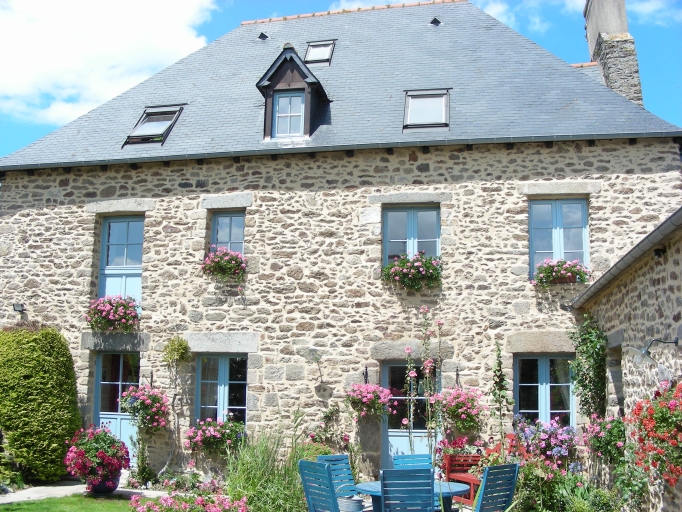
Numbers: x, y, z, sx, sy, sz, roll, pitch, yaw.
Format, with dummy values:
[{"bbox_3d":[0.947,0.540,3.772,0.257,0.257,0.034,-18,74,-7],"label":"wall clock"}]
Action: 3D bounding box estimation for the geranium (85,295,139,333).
[{"bbox_3d":[-4.150,1.042,13.588,0.996,0.690,0.420,-1,-9,12],"label":"geranium"}]

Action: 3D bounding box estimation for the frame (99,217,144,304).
[{"bbox_3d":[-4.119,0.173,14.045,0.944,1.848,0.140,-1,-9,12],"label":"frame"}]

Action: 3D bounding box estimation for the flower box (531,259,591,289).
[{"bbox_3d":[3.526,0.280,12.016,0.910,0.485,0.380,-1,-9,12],"label":"flower box"}]

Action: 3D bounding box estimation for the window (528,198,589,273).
[{"bbox_3d":[3.589,-0.265,12.344,0.951,1.345,0.140,-1,-9,12],"label":"window"}]

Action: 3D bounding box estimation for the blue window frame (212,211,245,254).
[{"bbox_3d":[-2.057,-0.268,13.653,0.647,1.147,0.140,-1,-9,12],"label":"blue window frame"}]

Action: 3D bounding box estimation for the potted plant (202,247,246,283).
[{"bbox_3d":[-2.087,0.150,13.286,0.796,0.645,0.420,-1,-9,12],"label":"potted plant"}]

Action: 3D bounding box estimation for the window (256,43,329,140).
[{"bbox_3d":[-0.850,-2.896,13.997,1.140,1.770,1.350,-1,-9,12],"label":"window"}]

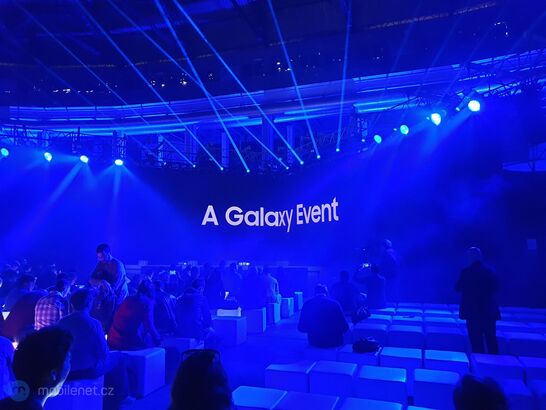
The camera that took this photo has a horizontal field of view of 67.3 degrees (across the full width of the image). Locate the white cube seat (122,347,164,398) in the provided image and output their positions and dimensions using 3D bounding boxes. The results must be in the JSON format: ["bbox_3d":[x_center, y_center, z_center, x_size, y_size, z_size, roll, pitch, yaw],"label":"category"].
[{"bbox_3d":[-1.670,2.081,5.150,0.450,0.460,0.440,-3,-7,19],"label":"white cube seat"}]

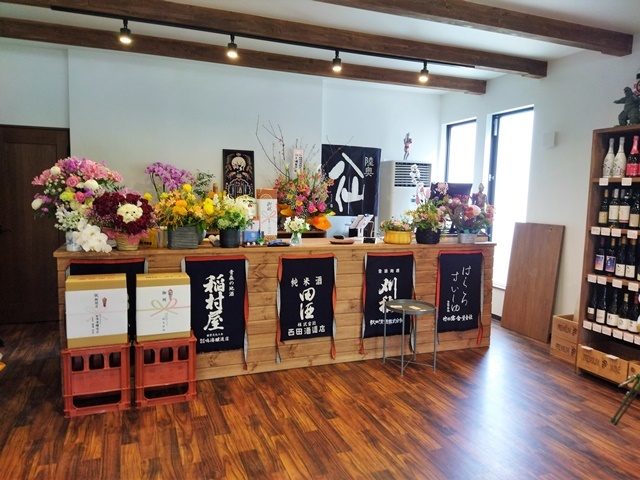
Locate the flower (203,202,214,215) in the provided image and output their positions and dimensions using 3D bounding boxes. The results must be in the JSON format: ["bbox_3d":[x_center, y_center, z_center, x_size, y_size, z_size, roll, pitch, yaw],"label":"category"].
[{"bbox_3d":[-0.871,-0.246,3.900,0.095,0.095,0.090,-1,5,-22],"label":"flower"}]

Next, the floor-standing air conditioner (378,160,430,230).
[{"bbox_3d":[1.141,-0.089,6.813,0.600,1.914,0.320,-1,5,-22],"label":"floor-standing air conditioner"}]

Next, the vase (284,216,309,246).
[{"bbox_3d":[-0.190,-0.071,4.063,0.195,0.241,0.170,-1,6,-22],"label":"vase"}]

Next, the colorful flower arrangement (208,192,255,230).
[{"bbox_3d":[-0.701,-0.226,3.955,0.350,0.300,0.300,-1,6,-23],"label":"colorful flower arrangement"}]

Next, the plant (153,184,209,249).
[{"bbox_3d":[-1.042,-0.175,3.742,0.390,0.464,0.340,-1,6,-22],"label":"plant"}]

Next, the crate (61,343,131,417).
[{"bbox_3d":[-1.450,0.877,3.281,0.383,0.420,0.265,-1,6,-22],"label":"crate"}]

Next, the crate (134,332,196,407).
[{"bbox_3d":[-1.063,0.872,3.436,0.383,0.420,0.265,-1,6,-22],"label":"crate"}]

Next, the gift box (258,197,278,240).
[{"bbox_3d":[-0.437,-0.188,4.234,0.155,0.430,0.110,-1,6,-23],"label":"gift box"}]

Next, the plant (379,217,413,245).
[{"bbox_3d":[0.691,-0.087,4.567,0.290,0.250,0.240,-1,6,-23],"label":"plant"}]

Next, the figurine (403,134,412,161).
[{"bbox_3d":[1.202,-1.280,6.817,0.130,0.385,0.120,-1,7,-27],"label":"figurine"}]

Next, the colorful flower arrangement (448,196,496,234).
[{"bbox_3d":[1.489,-0.239,4.873,0.440,0.360,0.380,-1,5,-22],"label":"colorful flower arrangement"}]

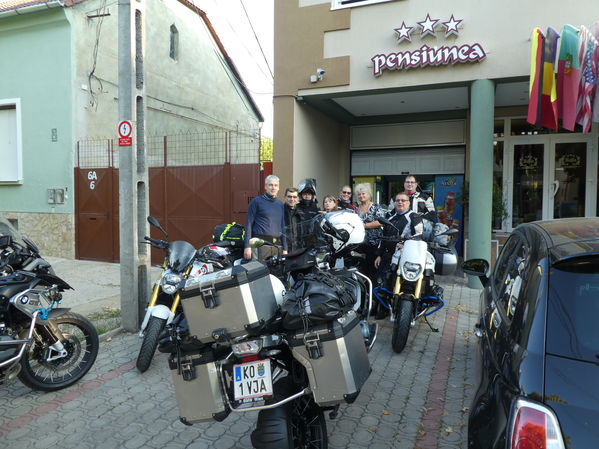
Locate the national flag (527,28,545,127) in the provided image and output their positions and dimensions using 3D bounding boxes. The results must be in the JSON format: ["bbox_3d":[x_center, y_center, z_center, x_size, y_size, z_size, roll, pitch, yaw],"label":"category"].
[{"bbox_3d":[3.920,-2.475,6.890,0.170,1.700,0.850,1,2,19],"label":"national flag"}]

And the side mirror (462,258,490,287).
[{"bbox_3d":[1.313,0.352,3.080,0.210,0.190,0.130,1,2,17],"label":"side mirror"}]

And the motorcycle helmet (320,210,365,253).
[{"bbox_3d":[0.321,0.052,3.100,0.340,0.280,0.260,-13,2,-20],"label":"motorcycle helmet"}]

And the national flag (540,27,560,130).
[{"bbox_3d":[4.147,-2.420,6.820,0.170,1.700,0.850,1,2,19],"label":"national flag"}]

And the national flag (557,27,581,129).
[{"bbox_3d":[4.370,-2.410,6.740,0.170,1.700,0.850,1,2,19],"label":"national flag"}]

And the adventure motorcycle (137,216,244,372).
[{"bbox_3d":[-1.090,0.645,4.500,0.900,1.330,2.150,1,2,20],"label":"adventure motorcycle"}]

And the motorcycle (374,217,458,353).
[{"bbox_3d":[1.380,0.624,5.000,0.920,1.330,2.150,1,2,21],"label":"motorcycle"}]

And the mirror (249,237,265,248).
[{"bbox_3d":[-0.342,0.143,3.300,0.140,0.090,0.060,1,2,12],"label":"mirror"}]

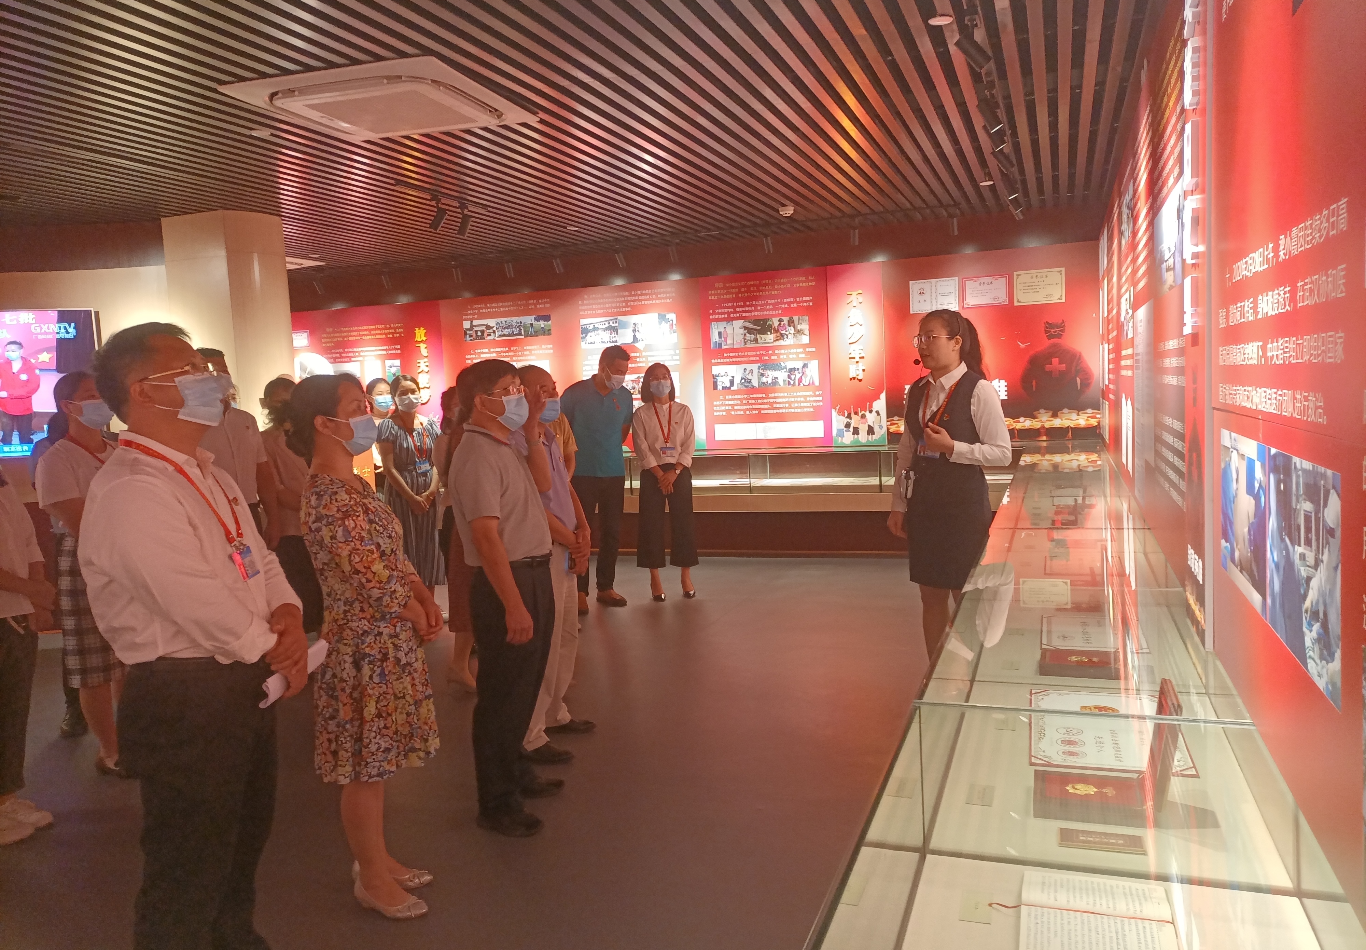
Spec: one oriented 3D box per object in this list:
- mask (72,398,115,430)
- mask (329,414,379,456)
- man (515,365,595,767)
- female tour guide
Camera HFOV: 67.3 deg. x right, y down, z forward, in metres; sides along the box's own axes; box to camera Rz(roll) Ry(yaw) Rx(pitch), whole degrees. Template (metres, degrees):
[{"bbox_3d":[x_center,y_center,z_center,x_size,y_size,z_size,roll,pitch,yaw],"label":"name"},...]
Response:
[{"bbox_3d":[-2.315,-0.242,4.050,0.125,0.120,0.140,-15,4,4],"label":"mask"},{"bbox_3d":[-0.938,-0.114,2.930,0.130,0.120,0.140,-15,6,-4],"label":"mask"},{"bbox_3d":[-0.555,0.330,4.260,0.380,1.600,0.500,-1,5,18],"label":"man"},{"bbox_3d":[1.035,0.216,4.020,0.400,1.700,0.500,-5,5,-27],"label":"female tour guide"}]

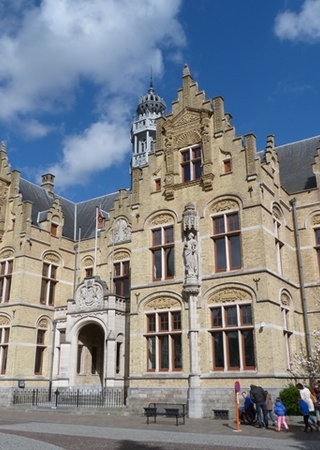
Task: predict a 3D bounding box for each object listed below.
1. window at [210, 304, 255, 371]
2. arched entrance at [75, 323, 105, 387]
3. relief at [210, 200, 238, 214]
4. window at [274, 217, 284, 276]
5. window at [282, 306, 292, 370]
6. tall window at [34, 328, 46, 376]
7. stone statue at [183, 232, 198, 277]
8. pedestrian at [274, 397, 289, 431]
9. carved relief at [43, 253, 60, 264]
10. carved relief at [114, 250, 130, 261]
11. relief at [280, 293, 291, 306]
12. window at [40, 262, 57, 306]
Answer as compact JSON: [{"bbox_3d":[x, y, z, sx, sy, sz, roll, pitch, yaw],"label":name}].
[{"bbox_3d":[3.469,5.406,20.885,2.220,3.080,0.250,-13,-23,32],"label":"window"},{"bbox_3d":[-4.284,8.035,26.964,2.244,3.978,0.510,-13,-23,31],"label":"arched entrance"},{"bbox_3d":[3.588,-1.055,23.973,1.650,0.760,0.150,-13,-23,32],"label":"relief"},{"bbox_3d":[6.258,1.235,22.902,0.255,3.009,1.275,-13,-23,31],"label":"window"},{"bbox_3d":[6.255,5.608,21.317,0.255,2.958,1.244,-13,-23,31],"label":"window"},{"bbox_3d":[-8.491,9.020,30.826,0.250,3.100,0.750,-13,-23,32],"label":"tall window"},{"bbox_3d":[1.705,1.613,23.721,0.780,2.500,0.600,-13,-23,32],"label":"stone statue"},{"bbox_3d":[4.332,6.821,15.635,0.400,1.130,0.370,11,-22,-28],"label":"pedestrian"},{"bbox_3d":[-8.264,2.607,33.295,0.200,0.850,1.600,-13,-23,32],"label":"carved relief"},{"bbox_3d":[-2.947,2.380,33.791,1.600,0.740,0.150,-13,-23,32],"label":"carved relief"},{"bbox_3d":[6.542,3.849,22.454,0.200,0.820,1.350,-13,-23,32],"label":"relief"},{"bbox_3d":[-8.124,4.429,31.735,0.255,3.009,1.377,-13,-23,31],"label":"window"}]

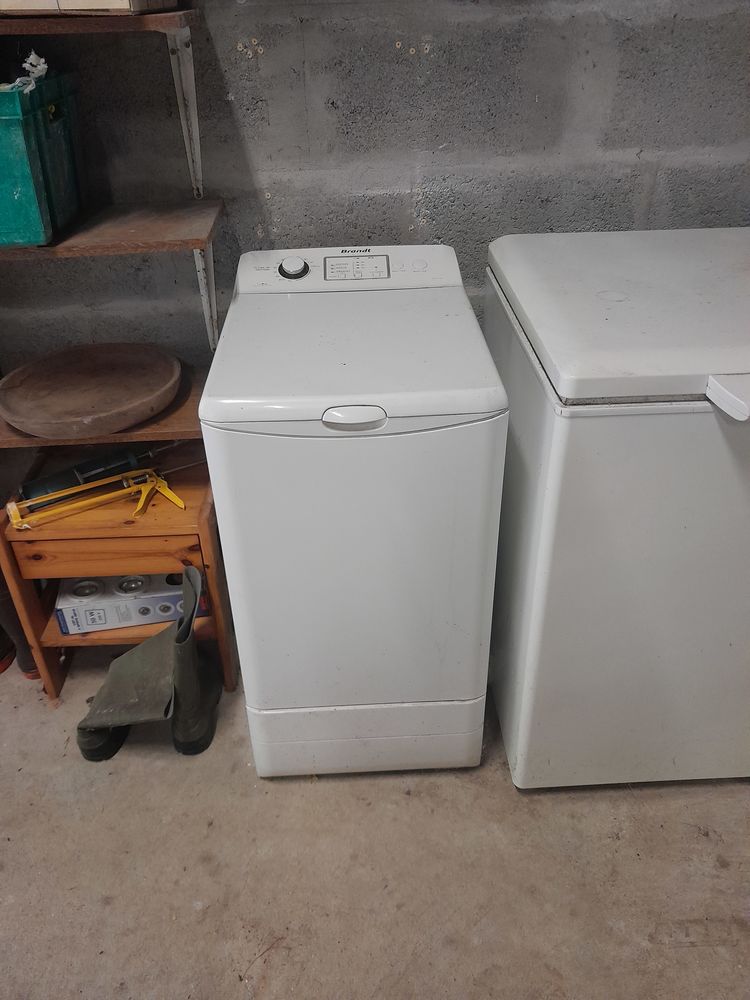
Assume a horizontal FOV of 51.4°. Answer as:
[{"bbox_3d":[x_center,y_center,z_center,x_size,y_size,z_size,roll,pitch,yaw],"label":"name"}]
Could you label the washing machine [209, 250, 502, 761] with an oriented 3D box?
[{"bbox_3d":[-0.032,0.013,1.552,0.434,0.848,0.615,-2,33,-1],"label":"washing machine"}]

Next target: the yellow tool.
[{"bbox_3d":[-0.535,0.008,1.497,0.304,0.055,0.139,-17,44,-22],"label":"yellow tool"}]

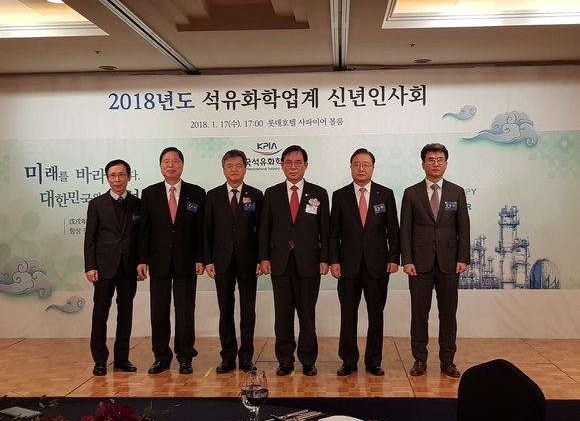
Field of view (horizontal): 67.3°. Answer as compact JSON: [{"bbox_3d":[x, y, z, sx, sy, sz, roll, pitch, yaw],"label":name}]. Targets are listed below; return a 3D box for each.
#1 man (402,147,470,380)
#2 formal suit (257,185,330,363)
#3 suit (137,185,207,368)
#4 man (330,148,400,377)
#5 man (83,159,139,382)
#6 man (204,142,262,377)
[{"bbox_3d":[1.118,0.357,3.337,0.531,1.739,0.330,0,3,14],"label":"man"},{"bbox_3d":[0.039,0.479,3.410,0.523,1.438,0.290,-1,3,0],"label":"formal suit"},{"bbox_3d":[-0.933,0.477,3.452,0.526,1.432,0.290,-1,3,-12],"label":"suit"},{"bbox_3d":[0.582,0.378,3.369,0.521,1.706,0.330,0,3,7],"label":"man"},{"bbox_3d":[-1.385,0.426,3.450,0.488,1.647,0.330,-2,3,-27],"label":"man"},{"bbox_3d":[-0.444,0.380,3.448,0.466,1.717,0.330,-1,3,-6],"label":"man"}]

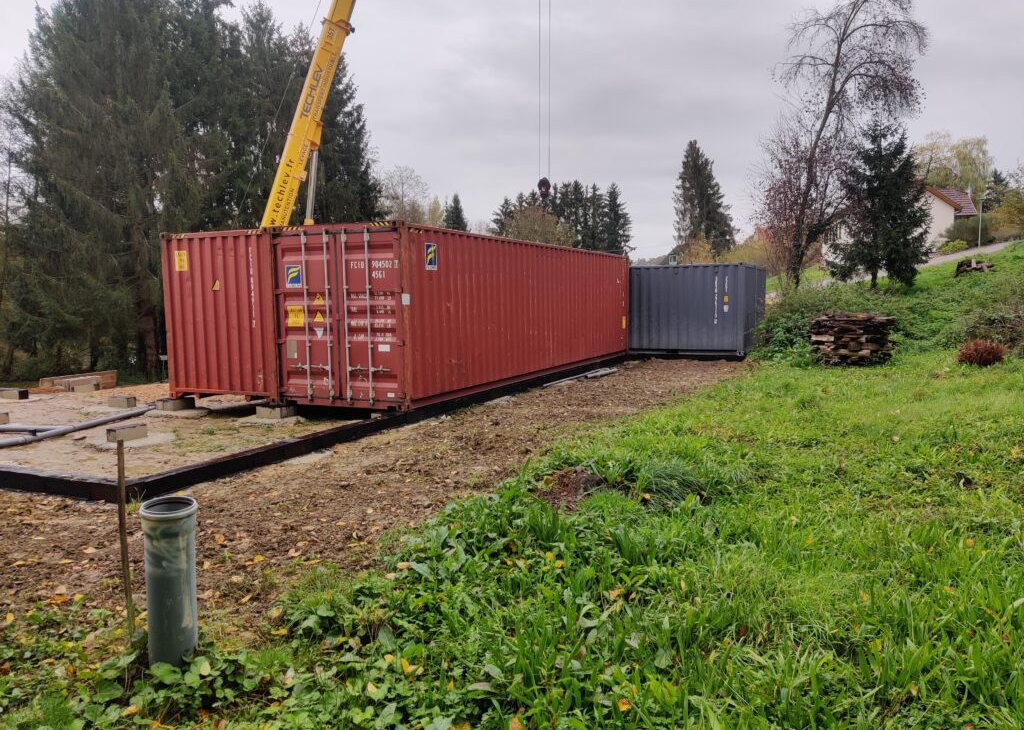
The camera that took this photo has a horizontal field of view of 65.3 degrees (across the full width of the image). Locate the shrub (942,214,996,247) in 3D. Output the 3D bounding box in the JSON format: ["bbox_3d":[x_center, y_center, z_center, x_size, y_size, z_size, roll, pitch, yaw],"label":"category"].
[{"bbox_3d":[34.368,-10.104,60.000,4.300,2.500,3.200,-1,5,0],"label":"shrub"}]

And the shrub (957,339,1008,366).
[{"bbox_3d":[9.543,-0.254,16.200,1.030,0.520,0.850,-1,5,0],"label":"shrub"}]

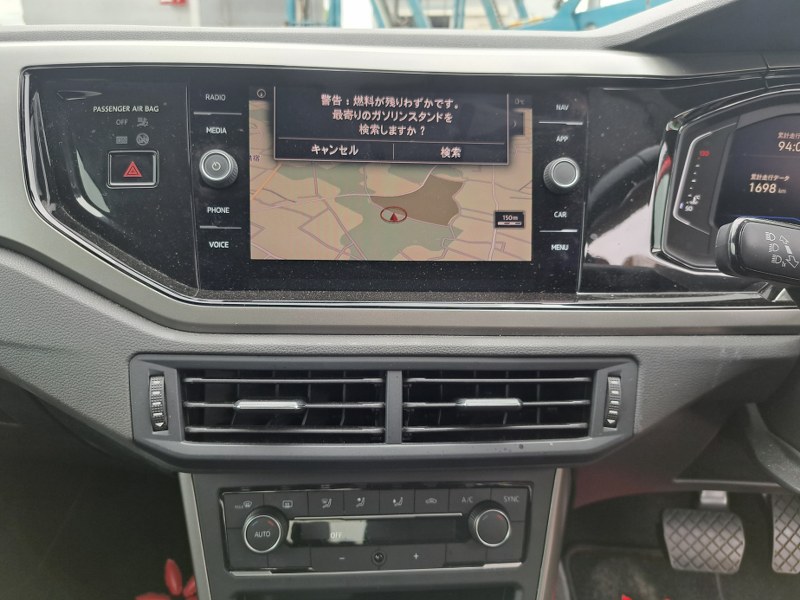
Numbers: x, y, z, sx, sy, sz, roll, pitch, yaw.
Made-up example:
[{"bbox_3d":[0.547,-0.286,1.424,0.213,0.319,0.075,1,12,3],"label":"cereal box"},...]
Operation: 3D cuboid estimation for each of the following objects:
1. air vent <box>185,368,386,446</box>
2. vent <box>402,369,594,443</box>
[{"bbox_3d":[-0.070,0.064,0.343,0.124,0.044,0.028,0,-3,-2],"label":"air vent"},{"bbox_3d":[0.059,0.066,0.355,0.124,0.044,0.028,0,-3,-9],"label":"vent"}]

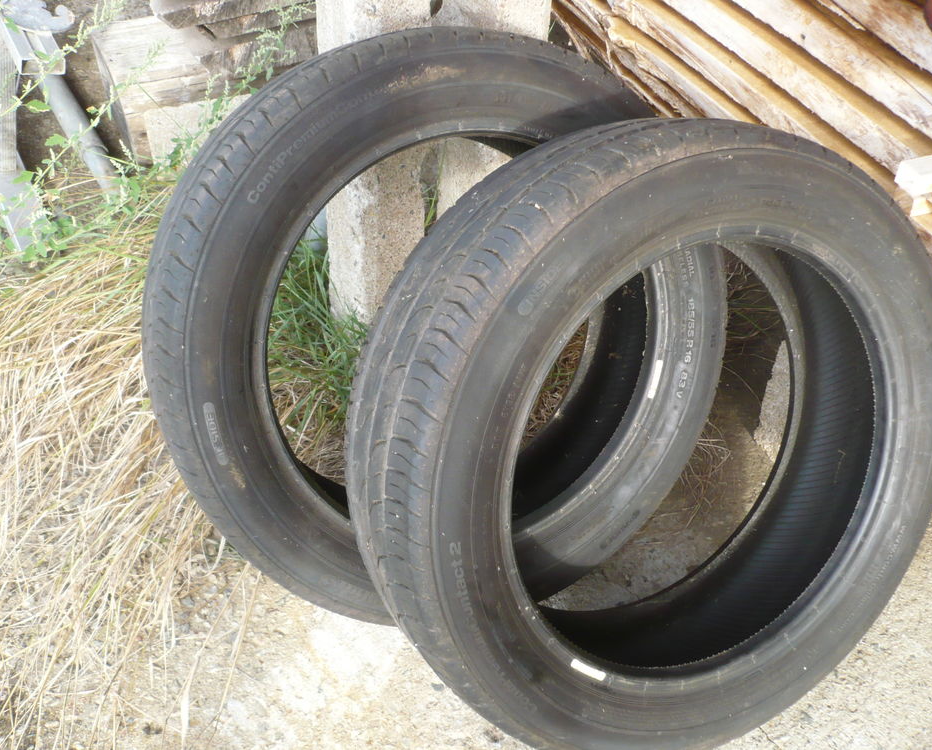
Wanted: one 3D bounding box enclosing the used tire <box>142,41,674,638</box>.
[{"bbox_3d":[-0.020,-0.046,1.069,0.608,0.608,0.187,-15,18,-19],"label":"used tire"}]

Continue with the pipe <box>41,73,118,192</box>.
[{"bbox_3d":[-0.673,-0.435,1.750,0.046,0.046,0.425,-20,59,-24],"label":"pipe"}]

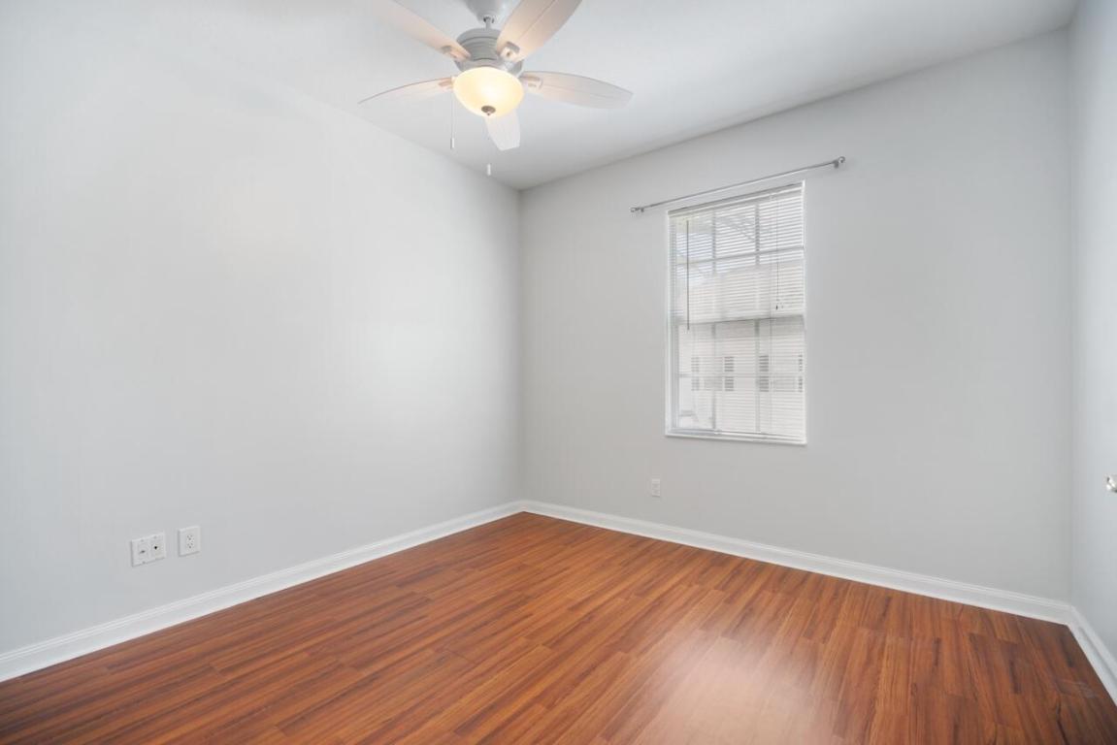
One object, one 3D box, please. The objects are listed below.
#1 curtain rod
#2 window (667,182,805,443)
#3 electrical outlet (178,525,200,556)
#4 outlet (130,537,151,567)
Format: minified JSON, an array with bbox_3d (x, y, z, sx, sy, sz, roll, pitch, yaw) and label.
[{"bbox_3d":[1.073,-1.176,3.185,1.340,0.045,0.080,0,-1,37],"label":"curtain rod"},{"bbox_3d":[1.132,-0.348,3.230,0.882,1.560,0.100,0,-1,37],"label":"window"},{"bbox_3d":[-1.718,0.788,2.315,0.012,0.120,0.080,0,-1,37],"label":"electrical outlet"},{"bbox_3d":[-1.823,0.785,2.173,0.012,0.115,0.069,0,-1,37],"label":"outlet"}]

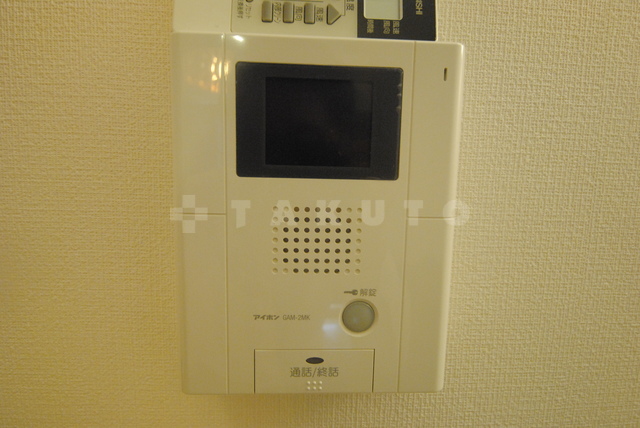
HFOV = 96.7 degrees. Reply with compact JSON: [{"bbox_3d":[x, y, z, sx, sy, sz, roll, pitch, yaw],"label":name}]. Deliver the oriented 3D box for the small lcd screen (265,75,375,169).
[{"bbox_3d":[0.000,-0.056,0.175,0.065,0.051,0.005,1,5,-2],"label":"small lcd screen"}]

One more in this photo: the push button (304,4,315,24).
[{"bbox_3d":[-0.006,-0.121,0.172,0.006,0.011,0.003,1,5,-2],"label":"push button"}]

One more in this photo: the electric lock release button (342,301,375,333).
[{"bbox_3d":[0.025,0.067,0.186,0.021,0.021,0.005,1,5,-2],"label":"electric lock release button"}]

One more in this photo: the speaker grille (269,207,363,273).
[{"bbox_3d":[-0.002,0.017,0.185,0.058,0.043,0.003,1,5,-2],"label":"speaker grille"}]

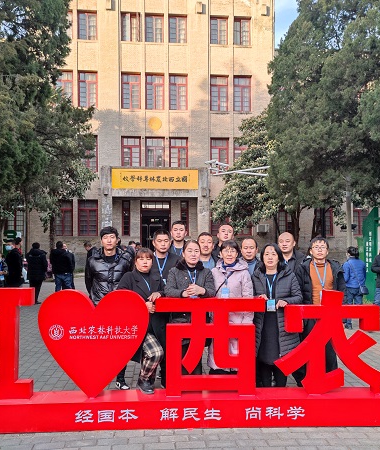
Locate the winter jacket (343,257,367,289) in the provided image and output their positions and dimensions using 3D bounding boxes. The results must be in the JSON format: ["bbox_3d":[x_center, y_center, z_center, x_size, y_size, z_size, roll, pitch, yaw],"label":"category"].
[{"bbox_3d":[3.114,0.905,7.850,0.420,0.600,0.280,-1,-2,9],"label":"winter jacket"}]

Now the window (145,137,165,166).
[{"bbox_3d":[-2.237,-4.462,26.539,1.191,2.310,0.150,0,-2,-5],"label":"window"}]

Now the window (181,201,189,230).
[{"bbox_3d":[-0.306,-0.395,25.201,0.468,2.122,0.200,0,-2,-5],"label":"window"}]

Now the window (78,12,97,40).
[{"bbox_3d":[-6.463,-12.684,26.482,1.197,1.836,0.150,0,-2,-5],"label":"window"}]

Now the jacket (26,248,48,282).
[{"bbox_3d":[-4.149,1.087,11.300,0.570,0.880,0.360,0,-2,-18],"label":"jacket"}]

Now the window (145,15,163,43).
[{"bbox_3d":[-2.278,-12.693,26.841,1.191,1.836,0.150,0,-2,-5],"label":"window"}]

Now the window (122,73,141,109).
[{"bbox_3d":[-3.760,-8.546,26.560,1.206,2.328,0.150,0,-2,-5],"label":"window"}]

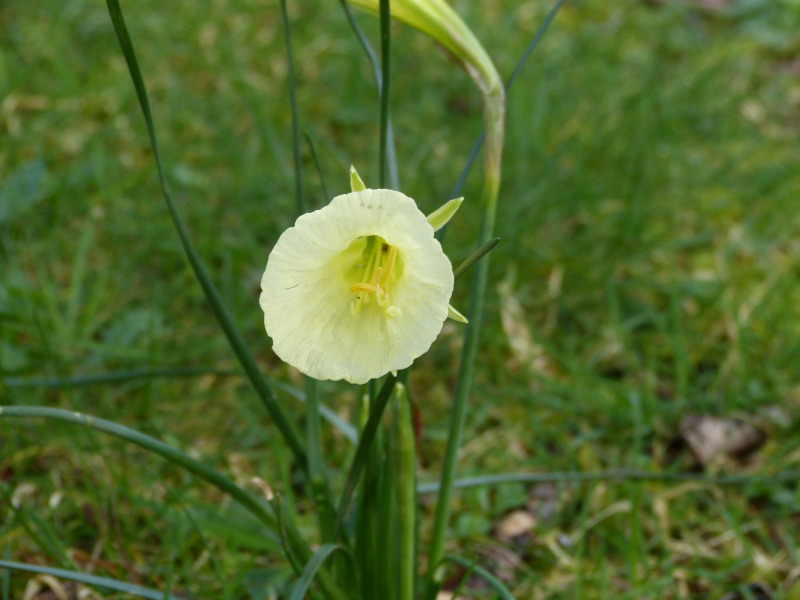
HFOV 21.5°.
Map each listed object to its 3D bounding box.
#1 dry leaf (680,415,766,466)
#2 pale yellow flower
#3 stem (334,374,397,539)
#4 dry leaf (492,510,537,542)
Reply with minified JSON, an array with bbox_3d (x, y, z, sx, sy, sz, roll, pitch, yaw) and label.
[{"bbox_3d":[0.093,0.040,0.605,0.025,0.009,0.016,0,26,0],"label":"dry leaf"},{"bbox_3d":[-0.008,-0.005,0.462,0.043,0.045,0.034,6,9,13],"label":"pale yellow flower"},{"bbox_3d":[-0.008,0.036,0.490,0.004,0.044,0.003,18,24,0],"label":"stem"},{"bbox_3d":[0.031,0.061,0.565,0.012,0.005,0.010,0,26,0],"label":"dry leaf"}]

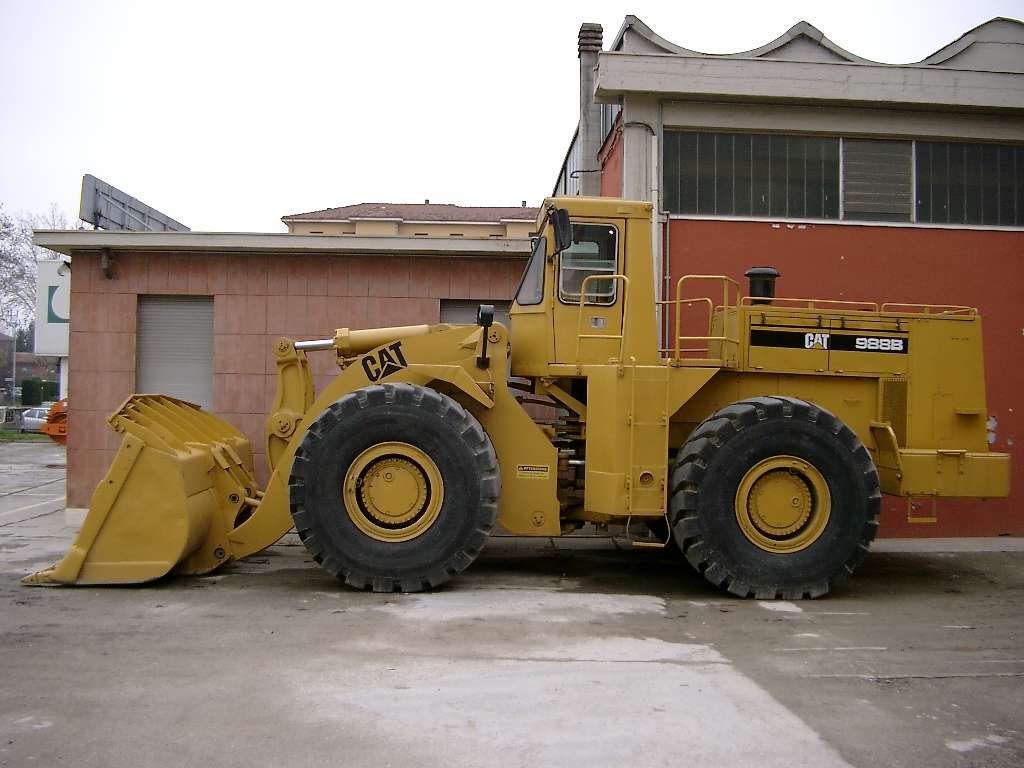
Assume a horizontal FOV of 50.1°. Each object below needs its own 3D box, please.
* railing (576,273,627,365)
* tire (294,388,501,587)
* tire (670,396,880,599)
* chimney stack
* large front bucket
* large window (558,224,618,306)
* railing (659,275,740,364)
[{"bbox_3d":[0.922,-0.647,11.150,0.560,0.980,0.070,1,-2,-4],"label":"railing"},{"bbox_3d":[-1.167,1.021,11.049,2.030,2.020,0.870,1,-2,-4],"label":"tire"},{"bbox_3d":[2.667,1.154,11.329,2.030,2.020,0.870,1,-2,-4],"label":"tire"},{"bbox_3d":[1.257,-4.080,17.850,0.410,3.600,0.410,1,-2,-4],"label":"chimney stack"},{"bbox_3d":[-3.796,1.073,12.280,1.900,1.840,3.550,1,-2,-3],"label":"large front bucket"},{"bbox_3d":[0.821,-1.256,11.600,0.640,0.870,0.060,1,-2,-4],"label":"large window"},{"bbox_3d":[2.014,-0.664,11.450,0.680,0.930,0.550,1,-2,-4],"label":"railing"}]

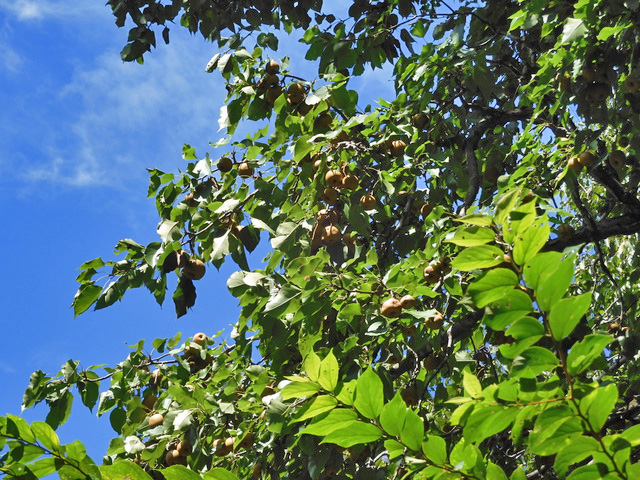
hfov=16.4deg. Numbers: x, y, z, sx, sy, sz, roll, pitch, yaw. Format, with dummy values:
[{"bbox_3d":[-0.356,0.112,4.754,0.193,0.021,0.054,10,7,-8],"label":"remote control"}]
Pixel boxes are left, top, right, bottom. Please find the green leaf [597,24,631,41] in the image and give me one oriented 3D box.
[{"bbox_3d":[0.901,-0.638,6.800,0.111,0.034,0.043,-24,0,9],"label":"green leaf"}]

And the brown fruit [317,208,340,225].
[{"bbox_3d":[0.026,-0.071,6.700,0.070,0.053,0.057,0,-30,0],"label":"brown fruit"}]

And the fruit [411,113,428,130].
[{"bbox_3d":[0.260,-0.308,5.800,0.043,0.046,0.043,0,-25,0],"label":"fruit"}]

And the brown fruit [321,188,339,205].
[{"bbox_3d":[0.025,-0.110,5.600,0.042,0.040,0.042,0,-25,0],"label":"brown fruit"}]

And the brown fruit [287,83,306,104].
[{"bbox_3d":[-0.067,-0.416,6.300,0.054,0.054,0.054,0,-25,-1],"label":"brown fruit"}]

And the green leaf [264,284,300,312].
[{"bbox_3d":[-0.098,0.153,5.800,0.110,0.030,0.065,-30,-73,18],"label":"green leaf"}]

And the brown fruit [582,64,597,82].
[{"bbox_3d":[0.826,-0.510,6.800,0.049,0.052,0.049,-3,-25,7],"label":"brown fruit"}]

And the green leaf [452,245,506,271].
[{"bbox_3d":[0.266,0.029,3.700,0.090,0.014,0.047,-3,-53,3],"label":"green leaf"}]

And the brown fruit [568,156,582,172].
[{"bbox_3d":[0.691,-0.203,6.000,0.042,0.043,0.042,0,-25,0],"label":"brown fruit"}]

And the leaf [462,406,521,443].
[{"bbox_3d":[0.301,0.324,3.900,0.116,0.020,0.056,-30,-69,12],"label":"leaf"}]

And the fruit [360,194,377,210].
[{"bbox_3d":[0.125,-0.096,5.700,0.041,0.040,0.041,0,-25,0],"label":"fruit"}]

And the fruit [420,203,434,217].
[{"bbox_3d":[0.315,-0.089,6.500,0.047,0.047,0.047,-1,-25,3],"label":"fruit"}]

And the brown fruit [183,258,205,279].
[{"bbox_3d":[-0.326,0.077,5.800,0.056,0.054,0.056,0,-25,0],"label":"brown fruit"}]

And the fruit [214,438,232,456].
[{"bbox_3d":[-0.293,0.627,6.700,0.056,0.054,0.054,0,-30,0],"label":"fruit"}]

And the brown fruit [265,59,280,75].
[{"bbox_3d":[-0.135,-0.490,6.300,0.044,0.044,0.044,1,-25,-1],"label":"brown fruit"}]

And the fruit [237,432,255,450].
[{"bbox_3d":[-0.181,0.490,5.400,0.043,0.041,0.043,0,-25,0],"label":"fruit"}]

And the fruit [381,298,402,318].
[{"bbox_3d":[0.213,0.204,6.600,0.064,0.059,0.062,0,-30,0],"label":"fruit"}]

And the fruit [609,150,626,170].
[{"bbox_3d":[0.898,-0.243,6.700,0.051,0.051,0.051,-4,-25,8],"label":"fruit"}]

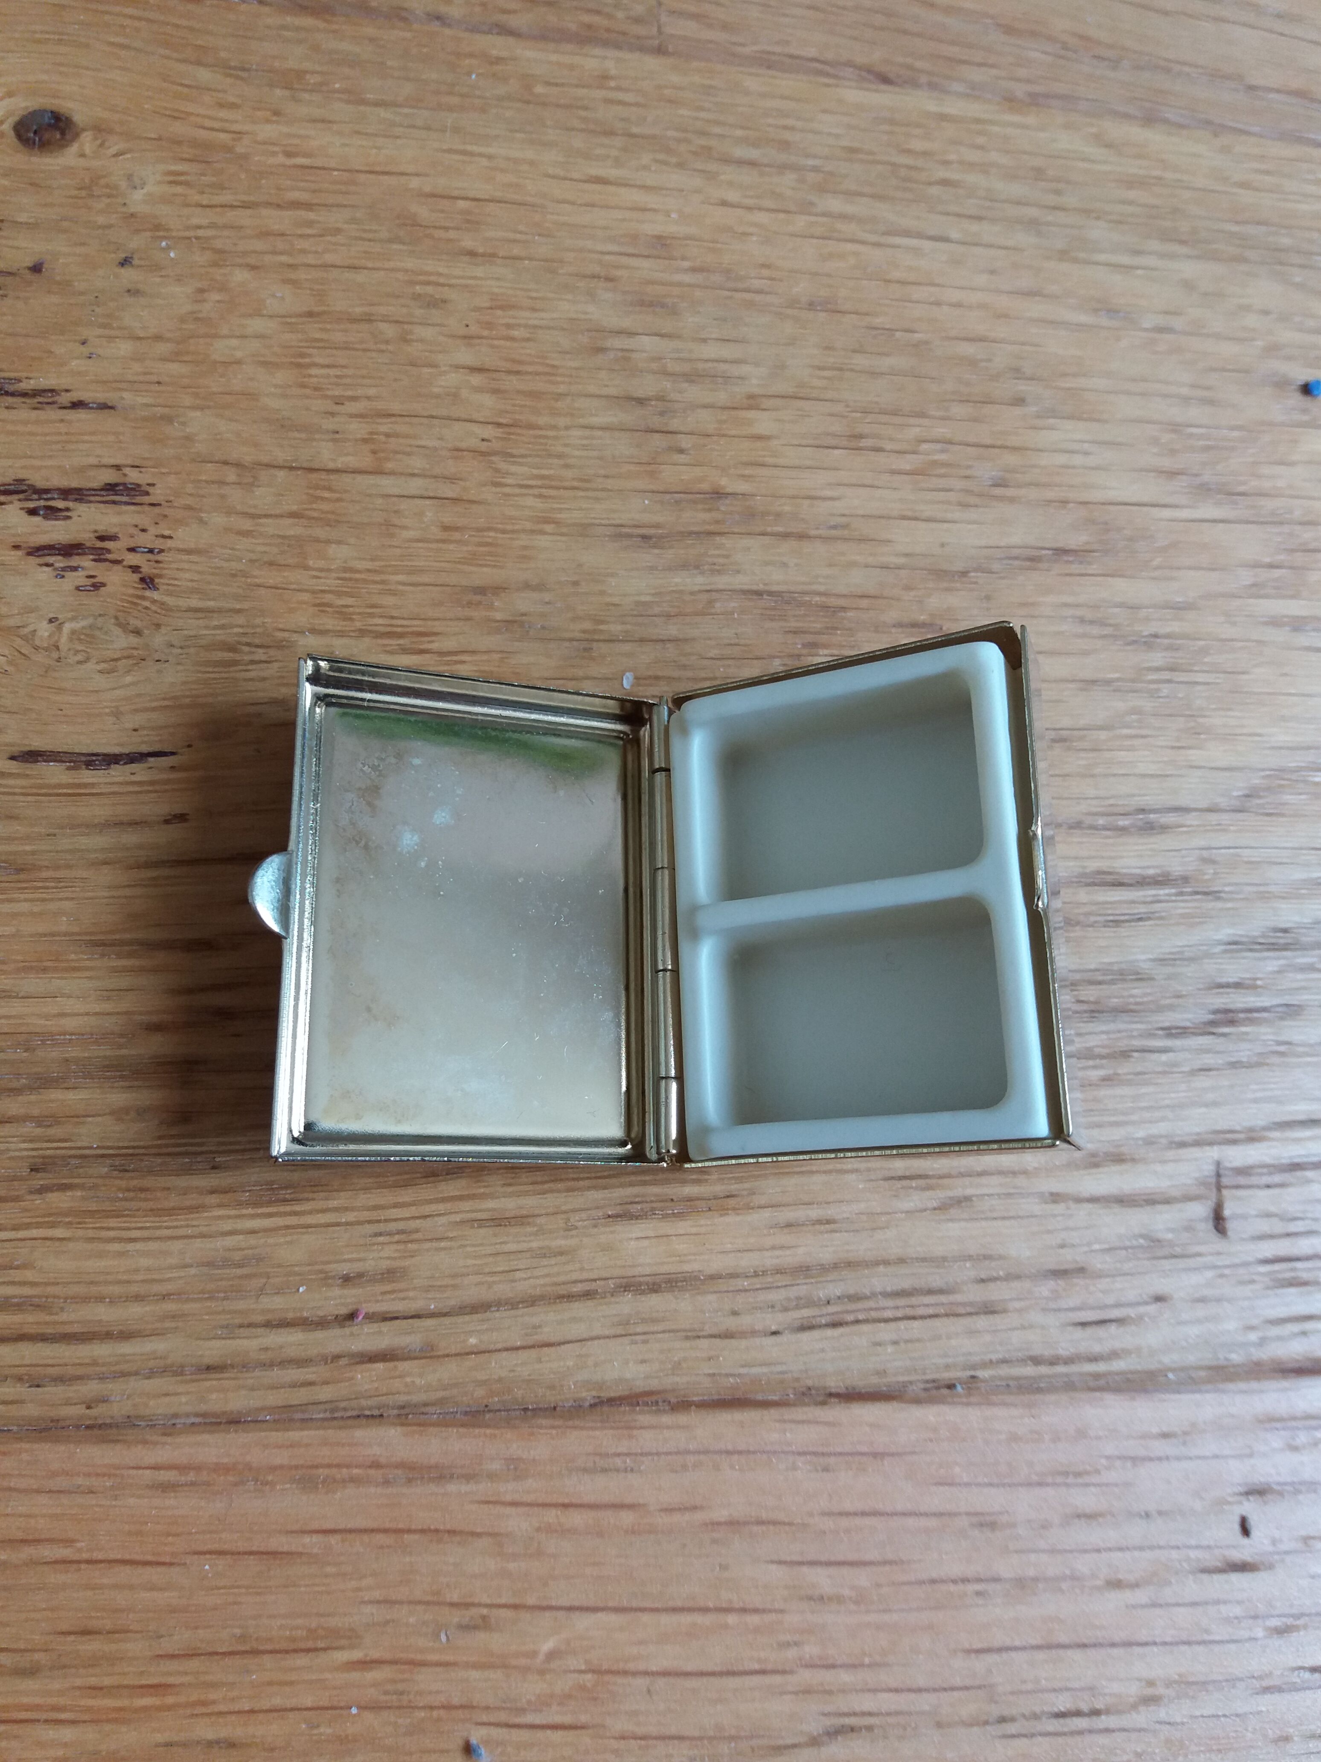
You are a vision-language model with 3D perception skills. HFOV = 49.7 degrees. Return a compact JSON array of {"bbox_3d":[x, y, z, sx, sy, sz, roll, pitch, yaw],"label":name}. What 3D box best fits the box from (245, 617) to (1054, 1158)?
[{"bbox_3d":[0.000,0.002,0.142,0.079,0.028,0.050,2,74,-10],"label":"box"}]

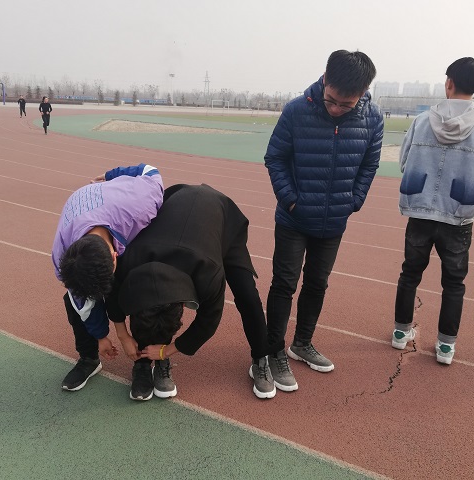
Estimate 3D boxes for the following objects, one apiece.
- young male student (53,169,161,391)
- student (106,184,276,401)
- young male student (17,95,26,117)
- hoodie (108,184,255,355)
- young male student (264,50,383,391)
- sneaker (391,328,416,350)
[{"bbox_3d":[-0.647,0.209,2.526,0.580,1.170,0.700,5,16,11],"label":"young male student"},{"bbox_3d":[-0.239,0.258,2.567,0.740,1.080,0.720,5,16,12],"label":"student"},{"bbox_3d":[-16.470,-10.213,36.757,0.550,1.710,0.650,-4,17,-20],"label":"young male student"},{"bbox_3d":[-0.265,0.135,2.523,0.660,0.810,0.680,6,16,16],"label":"hoodie"},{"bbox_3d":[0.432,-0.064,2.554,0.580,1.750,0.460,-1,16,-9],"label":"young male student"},{"bbox_3d":[1.125,0.617,3.227,0.110,0.120,0.290,9,17,25],"label":"sneaker"}]

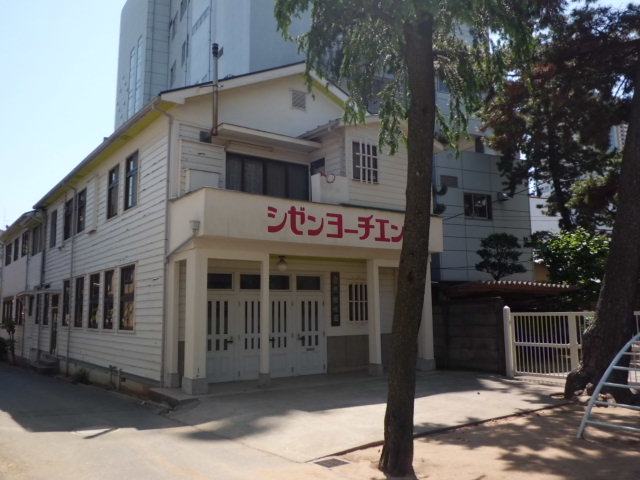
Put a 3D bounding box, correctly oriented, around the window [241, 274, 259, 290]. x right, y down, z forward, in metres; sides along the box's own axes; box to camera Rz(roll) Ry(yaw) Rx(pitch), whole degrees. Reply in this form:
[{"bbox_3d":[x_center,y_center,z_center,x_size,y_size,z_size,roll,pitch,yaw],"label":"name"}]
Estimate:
[{"bbox_3d":[-1.683,1.046,14.161,0.628,0.377,0.080,5,-9,-35],"label":"window"}]

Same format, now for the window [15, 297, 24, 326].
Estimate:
[{"bbox_3d":[-15.935,3.817,30.394,0.100,1.431,2.465,5,-9,-35],"label":"window"}]

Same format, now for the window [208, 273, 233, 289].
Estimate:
[{"bbox_3d":[-2.493,1.027,14.043,0.767,0.376,0.100,4,-9,-35],"label":"window"}]

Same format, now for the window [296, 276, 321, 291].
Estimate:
[{"bbox_3d":[-0.295,1.146,15.135,0.775,0.385,0.080,5,-9,-35],"label":"window"}]

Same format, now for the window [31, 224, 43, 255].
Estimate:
[{"bbox_3d":[-13.706,-0.021,27.772,0.120,1.411,2.472,4,-9,-35],"label":"window"}]

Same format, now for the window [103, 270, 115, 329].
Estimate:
[{"bbox_3d":[-6.247,1.769,16.974,0.120,1.705,0.979,4,-9,-35],"label":"window"}]

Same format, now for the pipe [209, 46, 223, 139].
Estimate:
[{"bbox_3d":[-2.499,-3.618,13.736,0.200,2.318,0.200,5,-9,-35],"label":"pipe"}]

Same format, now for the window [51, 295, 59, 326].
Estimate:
[{"bbox_3d":[-10.748,2.839,23.261,0.120,1.236,1.133,4,-9,-35],"label":"window"}]

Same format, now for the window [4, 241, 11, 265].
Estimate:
[{"bbox_3d":[-17.495,0.796,32.155,0.120,1.193,1.940,4,-9,-35],"label":"window"}]

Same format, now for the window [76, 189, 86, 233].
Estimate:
[{"bbox_3d":[-8.375,-1.010,20.151,0.100,1.433,1.344,5,-9,-35],"label":"window"}]

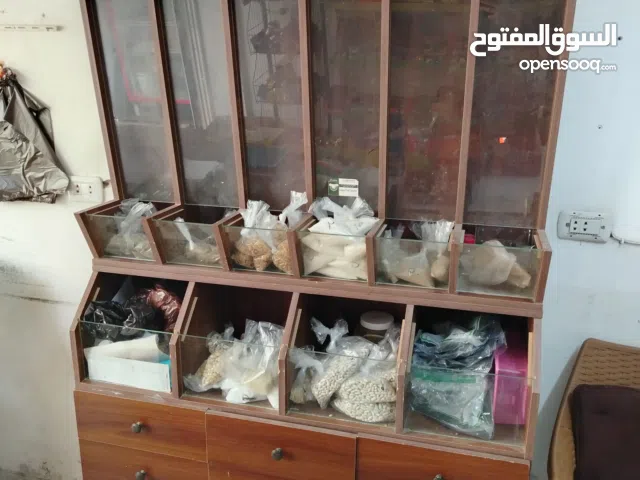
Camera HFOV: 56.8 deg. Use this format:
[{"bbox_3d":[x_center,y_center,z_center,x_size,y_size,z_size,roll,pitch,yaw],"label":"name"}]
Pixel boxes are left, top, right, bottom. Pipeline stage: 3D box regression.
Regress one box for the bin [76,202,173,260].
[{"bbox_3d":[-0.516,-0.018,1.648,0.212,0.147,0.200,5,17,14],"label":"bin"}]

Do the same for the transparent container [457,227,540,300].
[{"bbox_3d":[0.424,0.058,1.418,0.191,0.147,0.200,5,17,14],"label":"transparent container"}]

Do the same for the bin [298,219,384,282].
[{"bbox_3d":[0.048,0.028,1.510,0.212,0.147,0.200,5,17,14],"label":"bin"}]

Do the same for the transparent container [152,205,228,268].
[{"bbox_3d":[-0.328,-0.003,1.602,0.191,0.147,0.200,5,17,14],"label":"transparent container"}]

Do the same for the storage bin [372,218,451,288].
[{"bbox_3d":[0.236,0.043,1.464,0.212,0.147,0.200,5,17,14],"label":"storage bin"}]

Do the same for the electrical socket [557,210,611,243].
[{"bbox_3d":[0.689,-0.035,1.550,0.122,0.078,0.016,5,17,14],"label":"electrical socket"}]

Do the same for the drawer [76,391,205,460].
[{"bbox_3d":[-0.444,0.456,1.773,0.395,0.157,0.360,5,17,14],"label":"drawer"}]

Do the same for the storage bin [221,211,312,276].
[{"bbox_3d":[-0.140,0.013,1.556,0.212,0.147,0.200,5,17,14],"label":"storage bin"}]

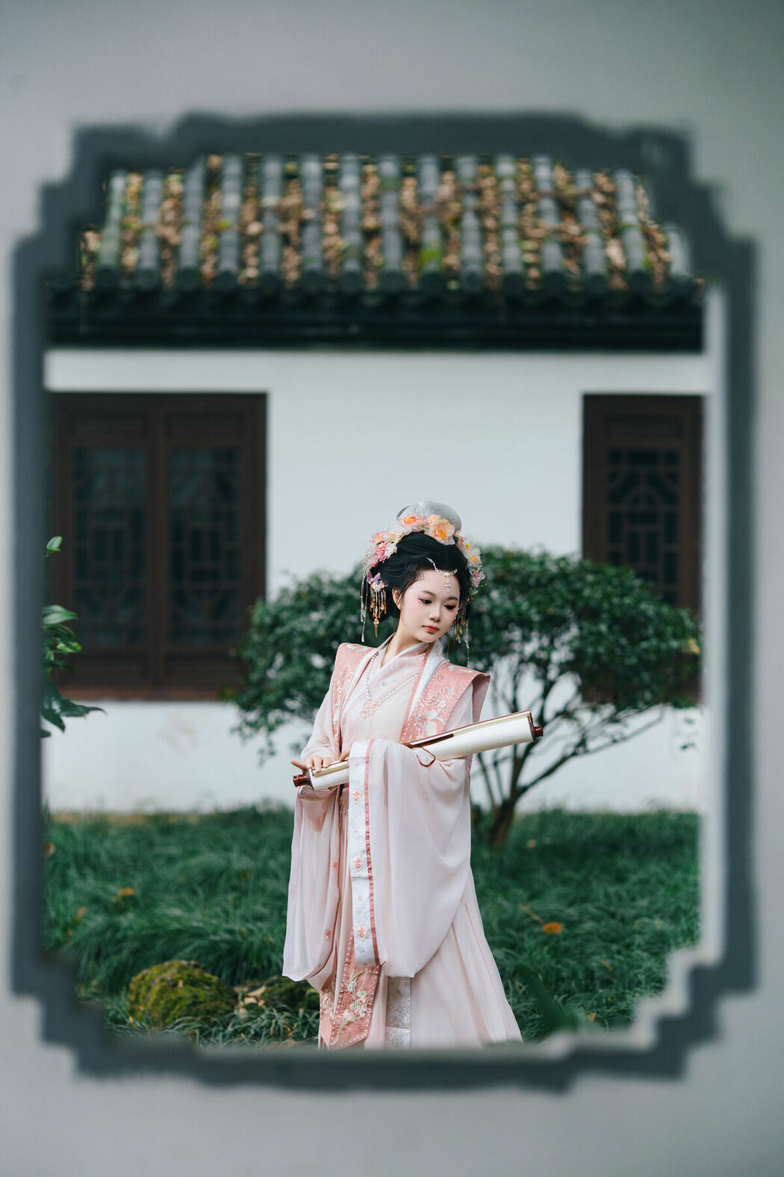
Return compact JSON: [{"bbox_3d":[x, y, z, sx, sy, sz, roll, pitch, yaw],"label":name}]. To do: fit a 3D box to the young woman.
[{"bbox_3d":[0.033,0.634,10.400,0.600,1.690,0.500,0,0,33],"label":"young woman"}]

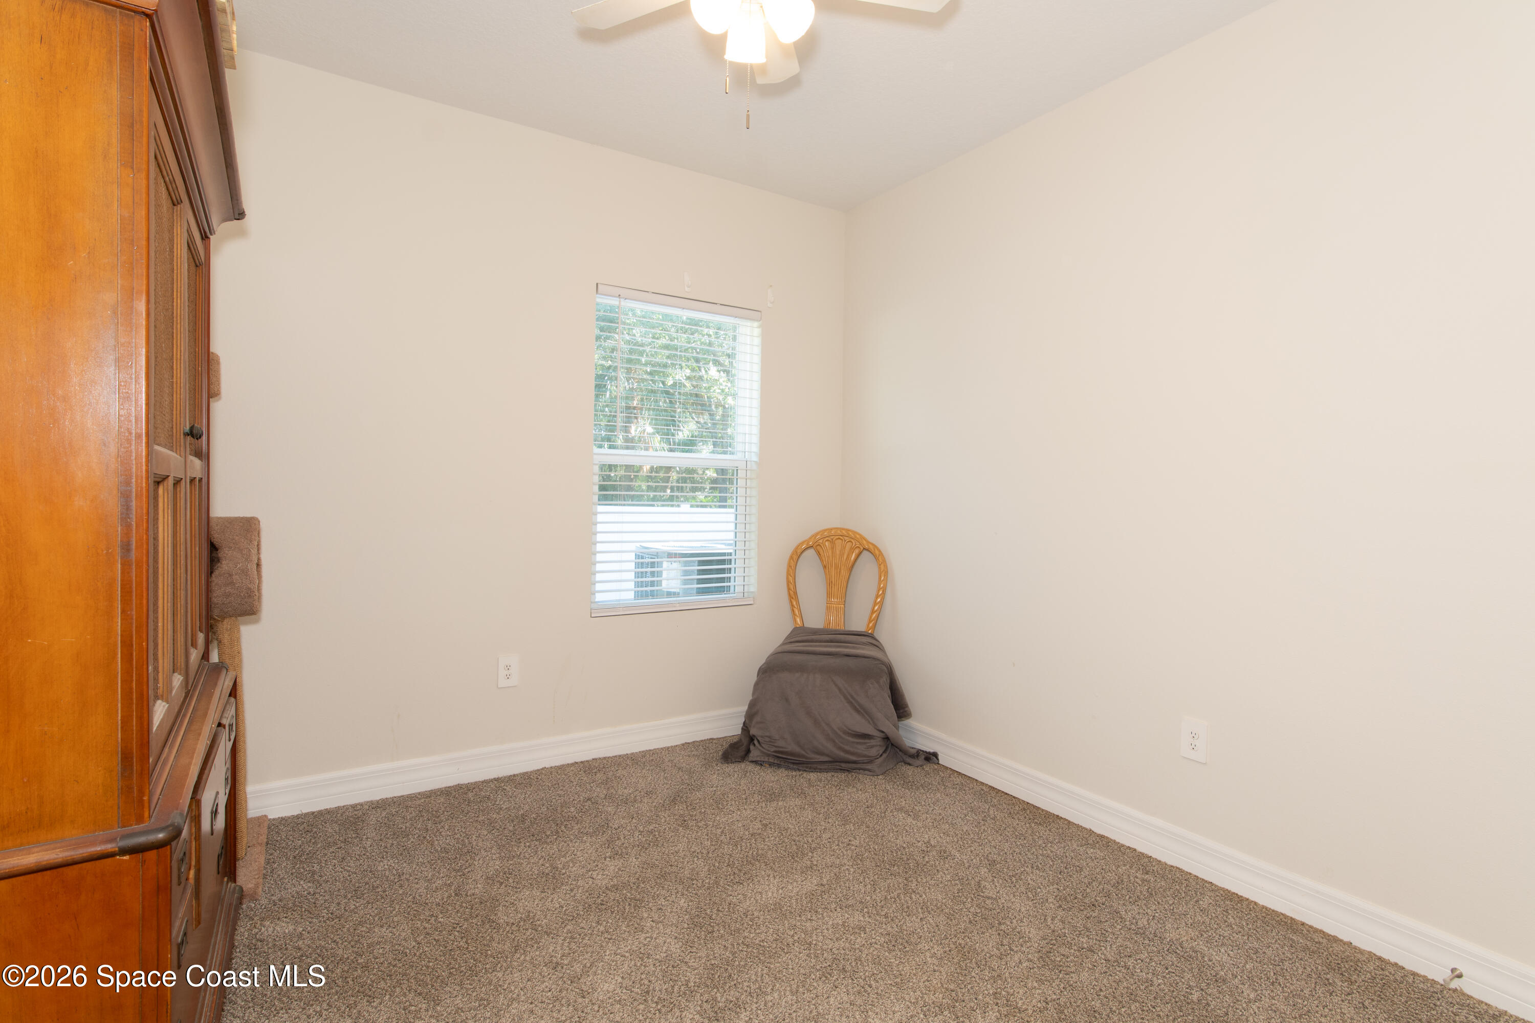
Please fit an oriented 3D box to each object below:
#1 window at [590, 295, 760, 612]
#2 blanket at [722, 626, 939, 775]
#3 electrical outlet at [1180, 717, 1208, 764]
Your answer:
[{"bbox_3d":[-0.420,-0.268,3.477,0.852,1.480,0.060,0,2,-32],"label":"window"},{"bbox_3d":[0.315,0.871,3.400,0.950,0.545,0.510,1,2,13],"label":"blanket"},{"bbox_3d":[1.401,0.753,2.386,0.009,0.128,0.079,0,2,-32],"label":"electrical outlet"}]

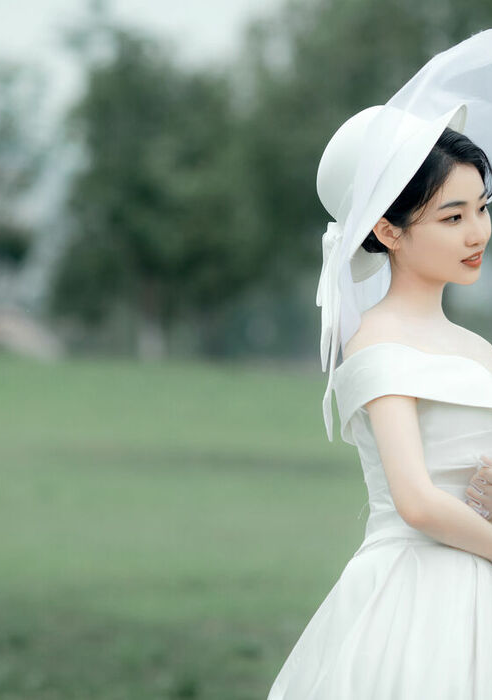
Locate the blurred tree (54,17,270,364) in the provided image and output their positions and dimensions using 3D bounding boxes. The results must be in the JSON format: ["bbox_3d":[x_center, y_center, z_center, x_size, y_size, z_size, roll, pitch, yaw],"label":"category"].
[{"bbox_3d":[-1.374,-2.552,60.000,3.300,5.400,3.200,0,1,0],"label":"blurred tree"}]

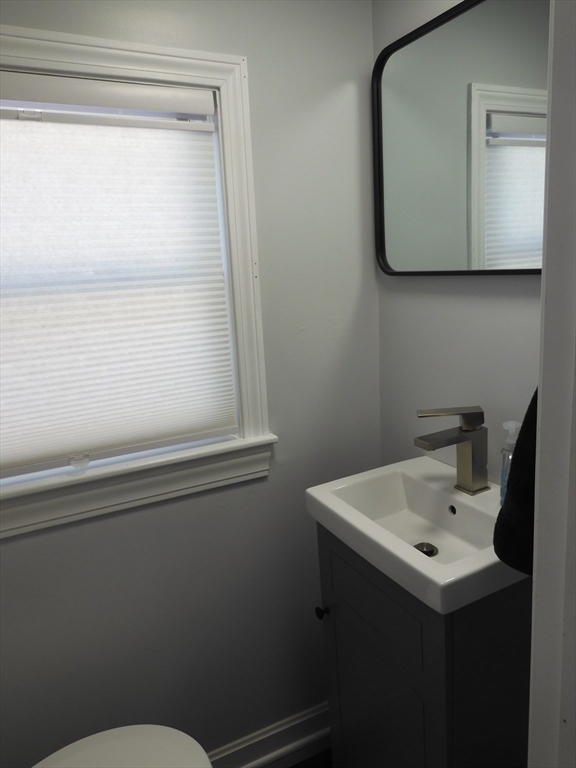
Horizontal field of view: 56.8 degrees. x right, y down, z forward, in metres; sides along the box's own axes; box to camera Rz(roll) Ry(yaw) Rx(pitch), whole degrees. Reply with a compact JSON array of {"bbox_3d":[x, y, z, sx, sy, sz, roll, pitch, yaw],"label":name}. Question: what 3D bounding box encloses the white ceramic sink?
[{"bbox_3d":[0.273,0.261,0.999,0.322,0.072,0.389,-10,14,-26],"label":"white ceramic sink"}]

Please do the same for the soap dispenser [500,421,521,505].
[{"bbox_3d":[0.405,0.143,0.950,0.042,0.158,0.051,-5,13,-5],"label":"soap dispenser"}]

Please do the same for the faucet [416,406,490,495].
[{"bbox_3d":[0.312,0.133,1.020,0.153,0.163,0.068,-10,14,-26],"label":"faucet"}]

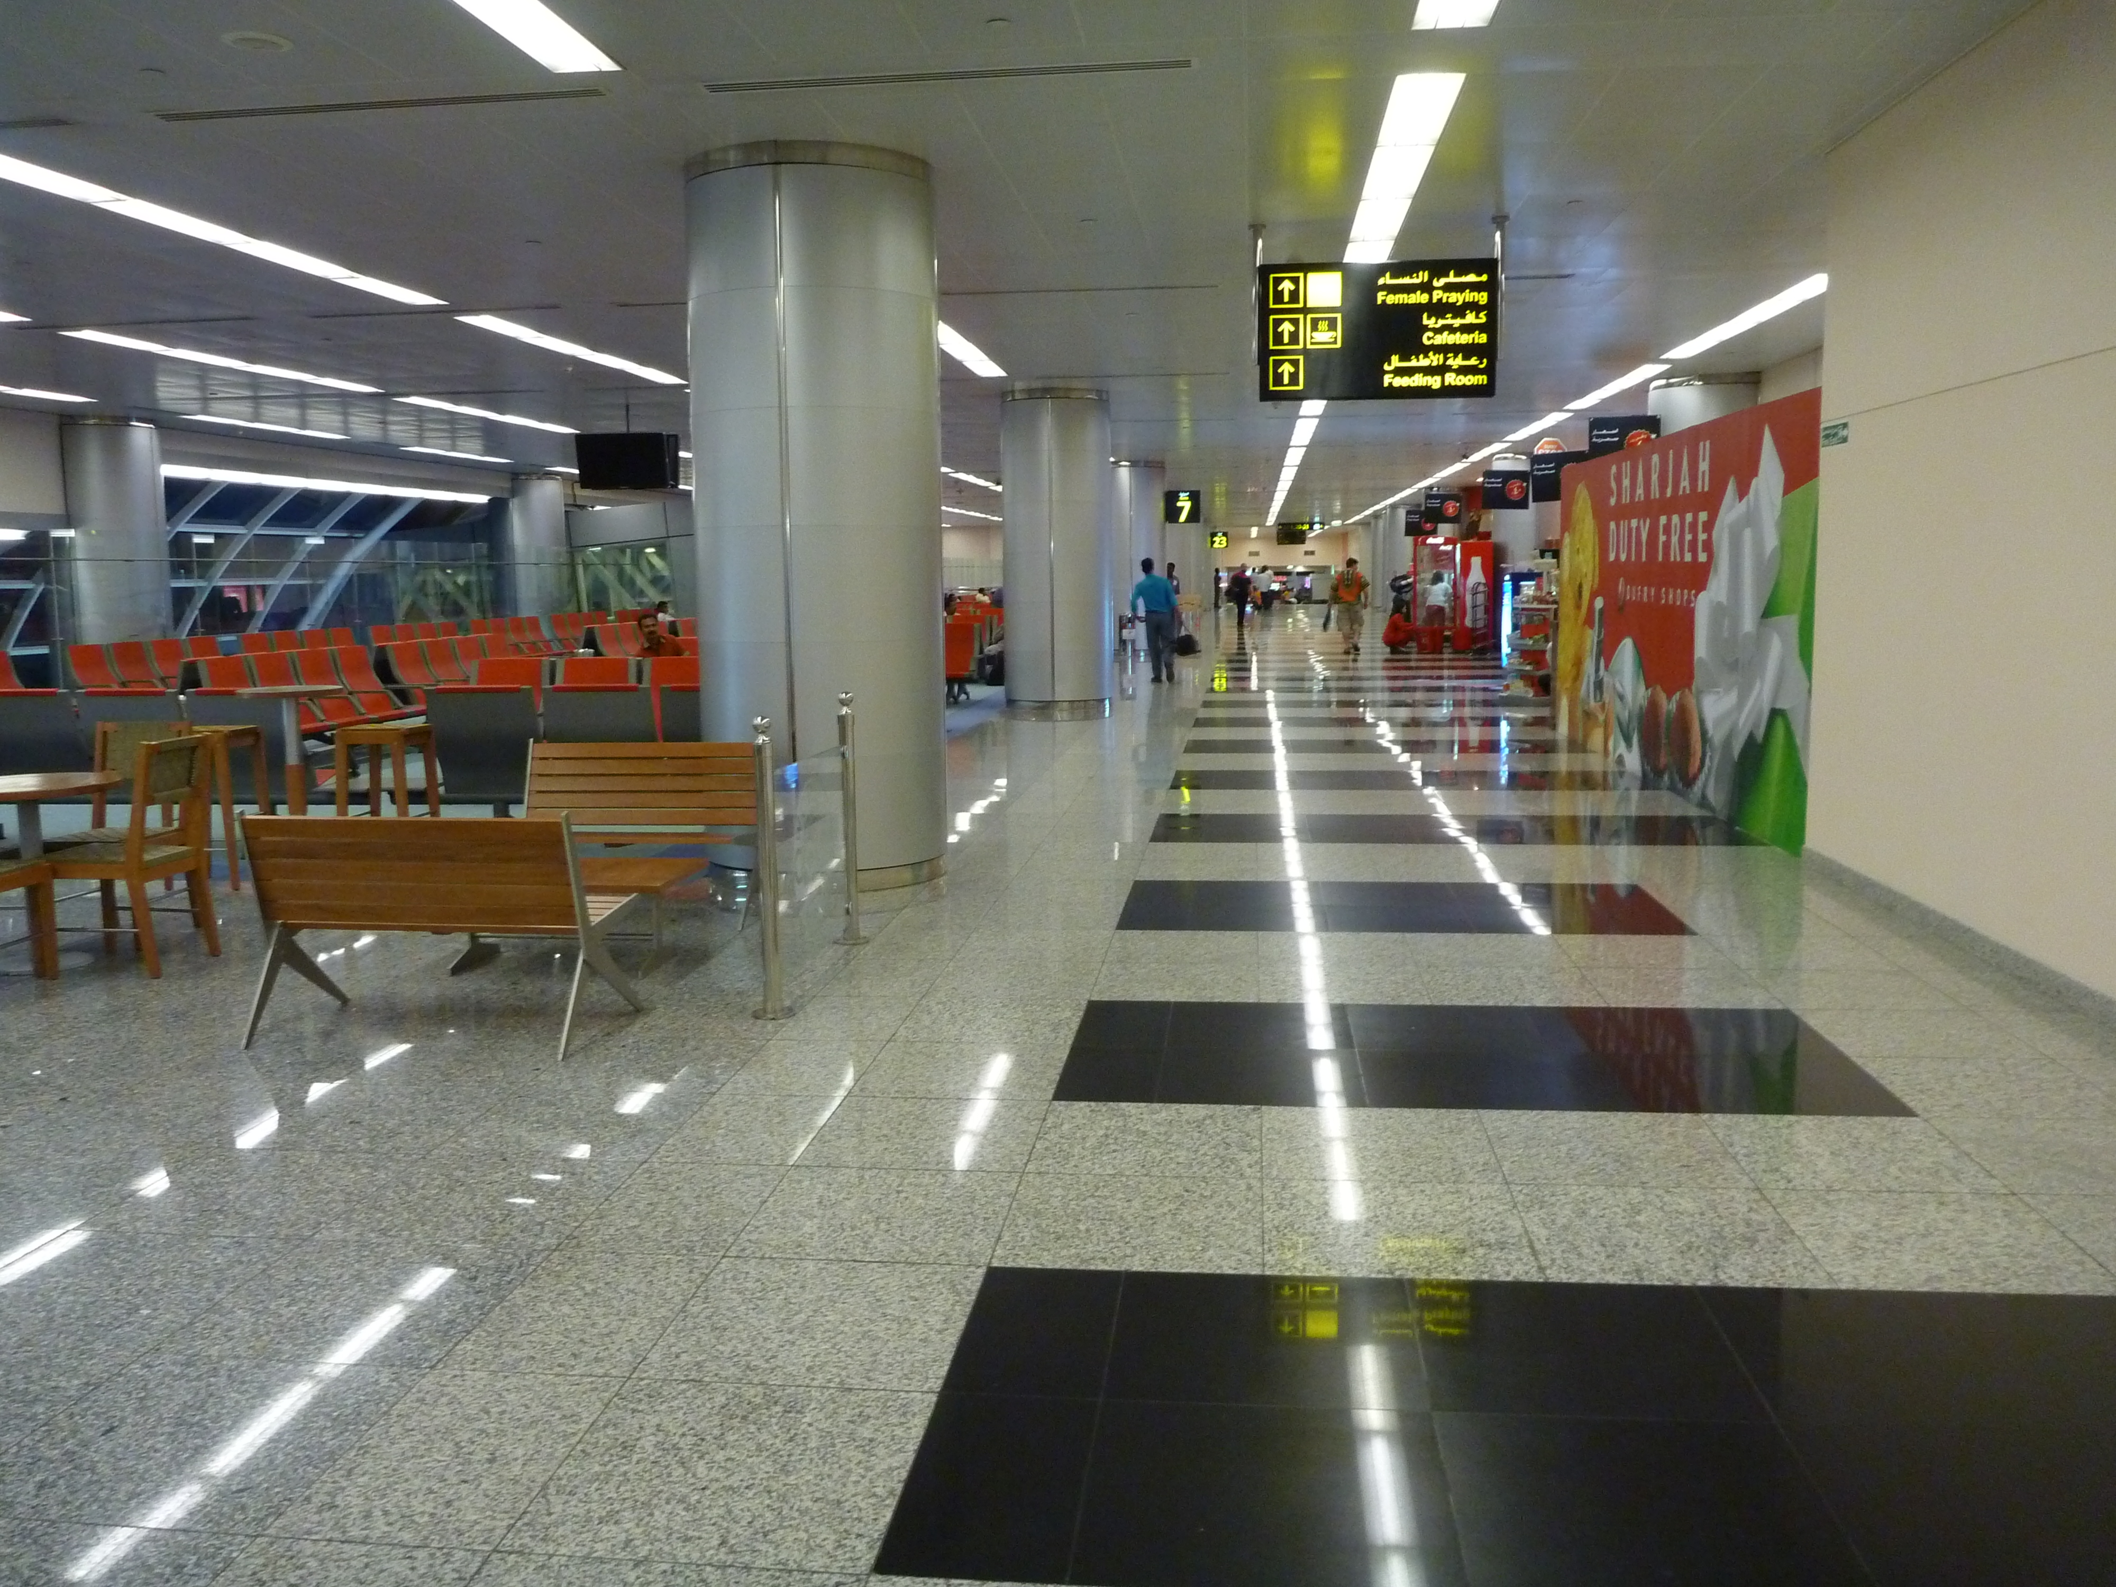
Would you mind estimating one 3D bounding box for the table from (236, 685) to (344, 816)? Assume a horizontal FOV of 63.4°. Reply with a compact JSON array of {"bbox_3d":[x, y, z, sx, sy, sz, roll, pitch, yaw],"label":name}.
[{"bbox_3d":[-3.973,-0.045,8.908,0.530,1.000,0.530,0,7,7],"label":"table"}]

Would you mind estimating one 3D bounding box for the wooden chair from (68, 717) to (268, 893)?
[{"bbox_3d":[-4.129,0.171,7.553,0.500,0.920,0.620,0,7,7],"label":"wooden chair"}]

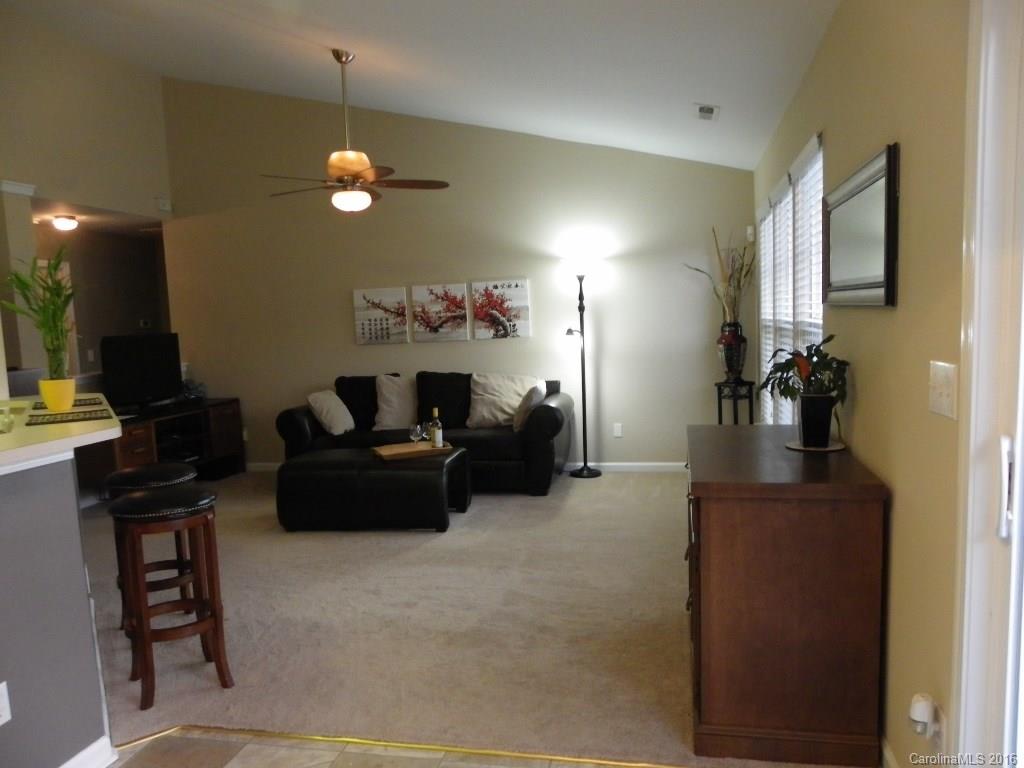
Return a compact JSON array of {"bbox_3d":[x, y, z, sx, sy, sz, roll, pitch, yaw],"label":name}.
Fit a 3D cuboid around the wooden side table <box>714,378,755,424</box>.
[{"bbox_3d":[1.804,0.372,6.191,0.310,0.790,0.310,-1,5,13],"label":"wooden side table"}]

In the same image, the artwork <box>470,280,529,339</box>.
[{"bbox_3d":[-0.088,-0.641,6.592,0.495,0.495,0.035,-1,6,13],"label":"artwork"}]

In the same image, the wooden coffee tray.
[{"bbox_3d":[-0.685,0.462,5.313,0.490,0.045,0.310,-4,6,-20],"label":"wooden coffee tray"}]

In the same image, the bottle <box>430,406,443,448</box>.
[{"bbox_3d":[-0.527,0.312,5.367,0.080,0.300,0.080,-1,5,13],"label":"bottle"}]

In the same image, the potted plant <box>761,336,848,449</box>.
[{"bbox_3d":[1.089,0.026,2.888,0.320,0.420,0.330,-1,5,13],"label":"potted plant"}]

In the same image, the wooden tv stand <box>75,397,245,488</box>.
[{"bbox_3d":[-2.996,0.583,6.514,0.530,0.670,1.640,-1,6,13],"label":"wooden tv stand"}]

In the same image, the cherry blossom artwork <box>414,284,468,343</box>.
[{"bbox_3d":[-0.630,-0.625,6.832,0.500,0.500,0.035,-1,5,13],"label":"cherry blossom artwork"}]

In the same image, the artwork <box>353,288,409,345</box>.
[{"bbox_3d":[-1.181,-0.613,6.947,0.500,0.500,0.035,-1,5,13],"label":"artwork"}]

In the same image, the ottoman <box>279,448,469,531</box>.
[{"bbox_3d":[-0.936,0.724,5.341,1.170,0.460,0.550,-1,5,11],"label":"ottoman"}]

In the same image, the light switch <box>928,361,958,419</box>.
[{"bbox_3d":[0.964,0.011,1.722,0.010,0.115,0.168,-1,6,13],"label":"light switch"}]

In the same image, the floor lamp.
[{"bbox_3d":[0.607,-0.065,6.500,0.270,1.700,0.270,-1,5,13],"label":"floor lamp"}]

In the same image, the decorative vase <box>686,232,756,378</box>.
[{"bbox_3d":[1.638,-0.611,5.976,0.500,1.210,0.400,-1,6,13],"label":"decorative vase"}]

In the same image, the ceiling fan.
[{"bbox_3d":[-1.035,-1.589,4.854,1.310,1.000,1.310,-1,6,13],"label":"ceiling fan"}]

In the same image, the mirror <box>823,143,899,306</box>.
[{"bbox_3d":[1.127,-0.474,2.541,0.035,0.425,0.950,-1,6,13],"label":"mirror"}]

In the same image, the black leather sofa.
[{"bbox_3d":[-0.687,0.387,6.336,2.340,0.900,0.900,-1,6,13],"label":"black leather sofa"}]

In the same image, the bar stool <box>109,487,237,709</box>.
[{"bbox_3d":[-1.336,0.809,3.023,0.455,0.756,0.455,-1,6,13],"label":"bar stool"}]

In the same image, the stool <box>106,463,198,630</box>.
[{"bbox_3d":[-1.631,0.771,3.523,0.380,0.750,0.380,-5,6,-32],"label":"stool"}]

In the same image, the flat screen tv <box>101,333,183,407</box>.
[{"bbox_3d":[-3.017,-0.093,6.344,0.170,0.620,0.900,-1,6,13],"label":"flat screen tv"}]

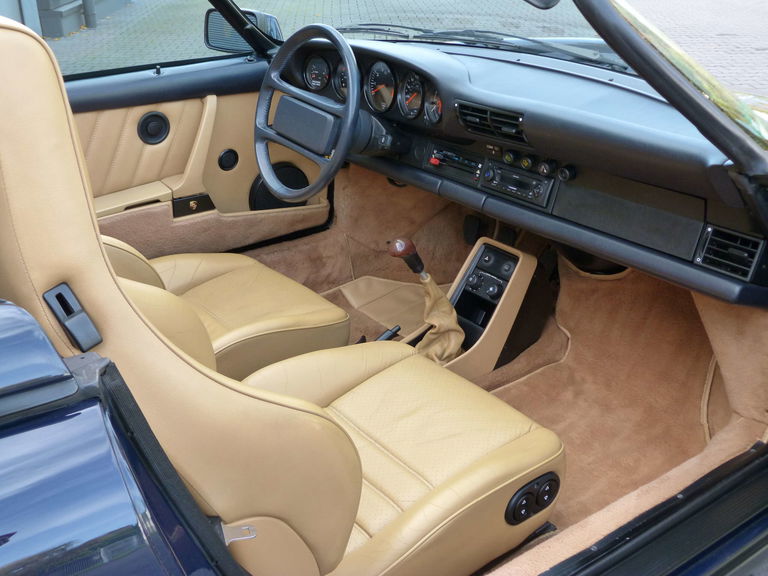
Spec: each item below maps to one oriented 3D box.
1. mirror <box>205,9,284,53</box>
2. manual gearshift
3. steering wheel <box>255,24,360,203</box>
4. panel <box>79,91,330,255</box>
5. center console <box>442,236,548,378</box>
[{"bbox_3d":[-0.369,-0.682,2.284,0.195,0.118,0.120,15,27,32],"label":"mirror"},{"bbox_3d":[0.088,0.018,1.786,0.130,0.335,0.110,-34,37,-24],"label":"manual gearshift"},{"bbox_3d":[-0.152,-0.380,1.904,0.090,0.382,0.382,2,17,-40],"label":"steering wheel"},{"bbox_3d":[-0.535,-0.230,2.061,1.000,0.415,0.110,-16,28,-34],"label":"panel"},{"bbox_3d":[0.186,0.060,1.885,0.340,0.290,0.180,-16,28,-34],"label":"center console"}]

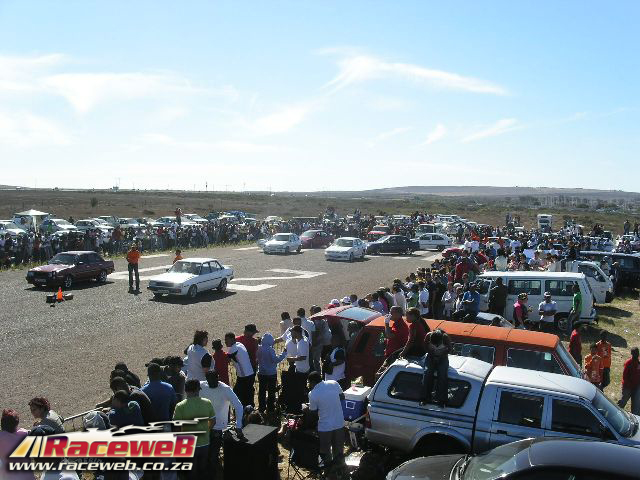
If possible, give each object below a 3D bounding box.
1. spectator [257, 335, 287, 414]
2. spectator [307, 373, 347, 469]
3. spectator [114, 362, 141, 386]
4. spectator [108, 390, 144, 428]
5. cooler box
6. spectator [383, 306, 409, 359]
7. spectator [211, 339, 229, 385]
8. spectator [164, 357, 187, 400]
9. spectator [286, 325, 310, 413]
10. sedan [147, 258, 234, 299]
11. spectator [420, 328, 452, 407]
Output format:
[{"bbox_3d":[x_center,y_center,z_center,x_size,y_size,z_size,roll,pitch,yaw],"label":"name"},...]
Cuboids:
[{"bbox_3d":[-0.973,2.678,14.101,0.580,1.670,0.420,0,4,-10],"label":"spectator"},{"bbox_3d":[0.110,3.045,11.870,0.560,1.680,0.500,-3,5,-45],"label":"spectator"},{"bbox_3d":[-2.921,2.693,10.813,0.500,1.640,0.500,2,4,28],"label":"spectator"},{"bbox_3d":[-2.580,2.832,9.416,0.500,1.660,0.380,-2,4,-27],"label":"spectator"},{"bbox_3d":[0.560,2.430,10.400,0.300,0.380,0.430,2,4,23],"label":"cooler box"},{"bbox_3d":[1.297,1.693,12.296,0.650,1.050,0.500,1,4,6],"label":"spectator"},{"bbox_3d":[-1.931,2.715,13.503,0.480,1.660,0.360,-1,4,-15],"label":"spectator"},{"bbox_3d":[-2.469,2.808,12.006,0.500,1.680,0.360,1,4,5],"label":"spectator"},{"bbox_3d":[-0.421,2.525,13.755,0.500,1.680,0.380,0,4,3],"label":"spectator"},{"bbox_3d":[-4.980,1.480,27.750,1.620,1.370,4.100,2,4,22],"label":"sedan"},{"bbox_3d":[1.741,1.841,10.501,0.480,1.150,0.600,1,4,14],"label":"spectator"}]

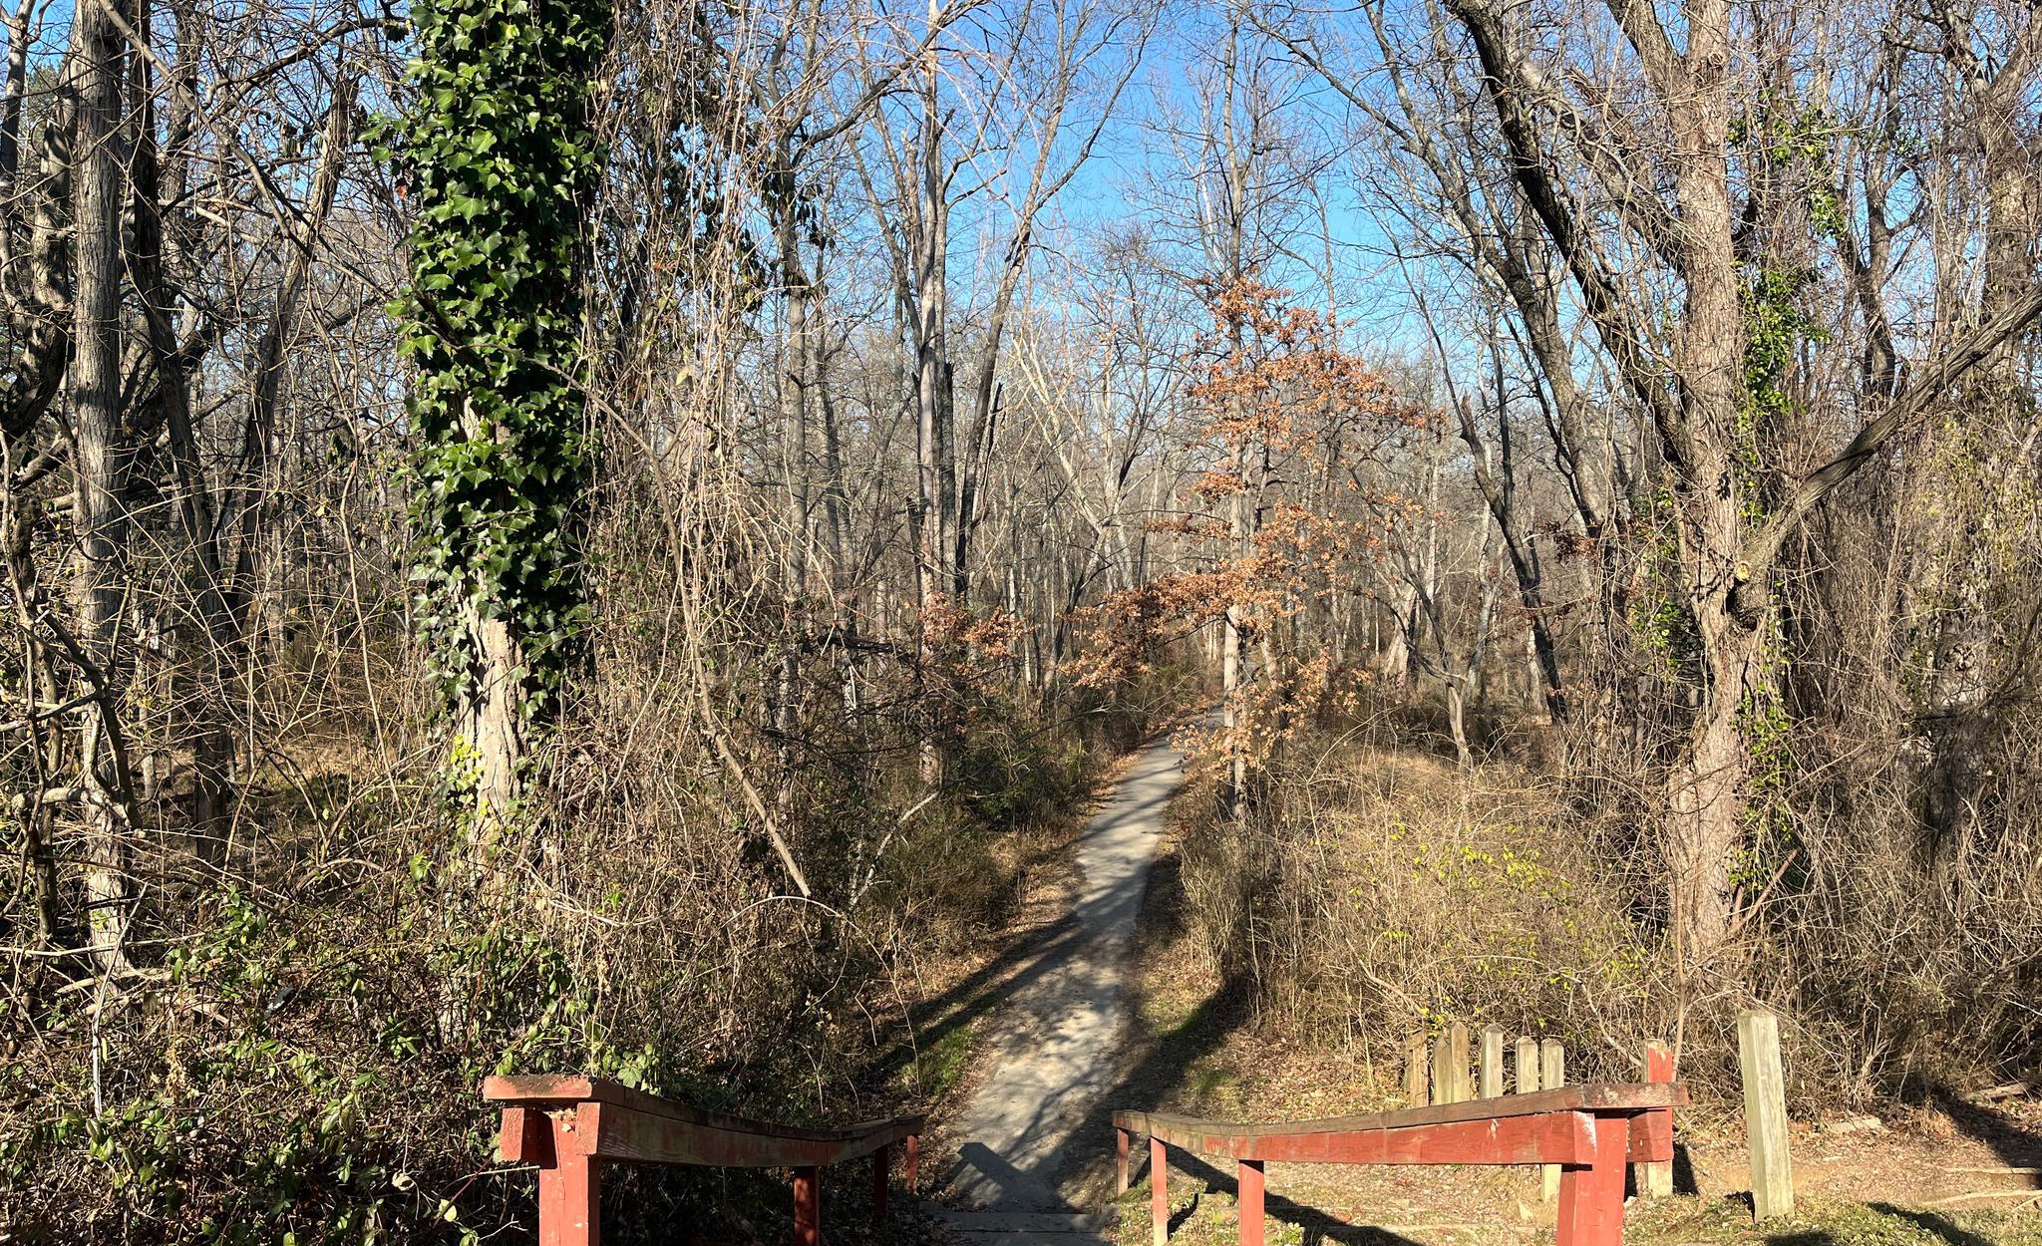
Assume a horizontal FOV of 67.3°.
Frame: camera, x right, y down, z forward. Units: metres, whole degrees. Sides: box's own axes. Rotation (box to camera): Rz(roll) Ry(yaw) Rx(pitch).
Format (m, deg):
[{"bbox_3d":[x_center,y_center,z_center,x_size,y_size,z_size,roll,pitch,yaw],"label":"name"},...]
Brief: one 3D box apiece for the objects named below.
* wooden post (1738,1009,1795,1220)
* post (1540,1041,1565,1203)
[{"bbox_3d":[4.000,2.650,8.250,0.140,1.100,0.140,-5,0,0],"label":"wooden post"},{"bbox_3d":[3.950,3.690,11.400,0.140,1.200,0.140,0,0,6],"label":"post"}]

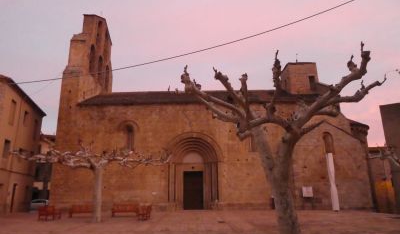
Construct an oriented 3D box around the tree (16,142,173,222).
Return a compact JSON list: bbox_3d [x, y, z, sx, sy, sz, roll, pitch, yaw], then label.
[{"bbox_3d":[-6.577,3.848,16.391,9.480,4.490,7.000,0,-15,-1],"label":"tree"}]

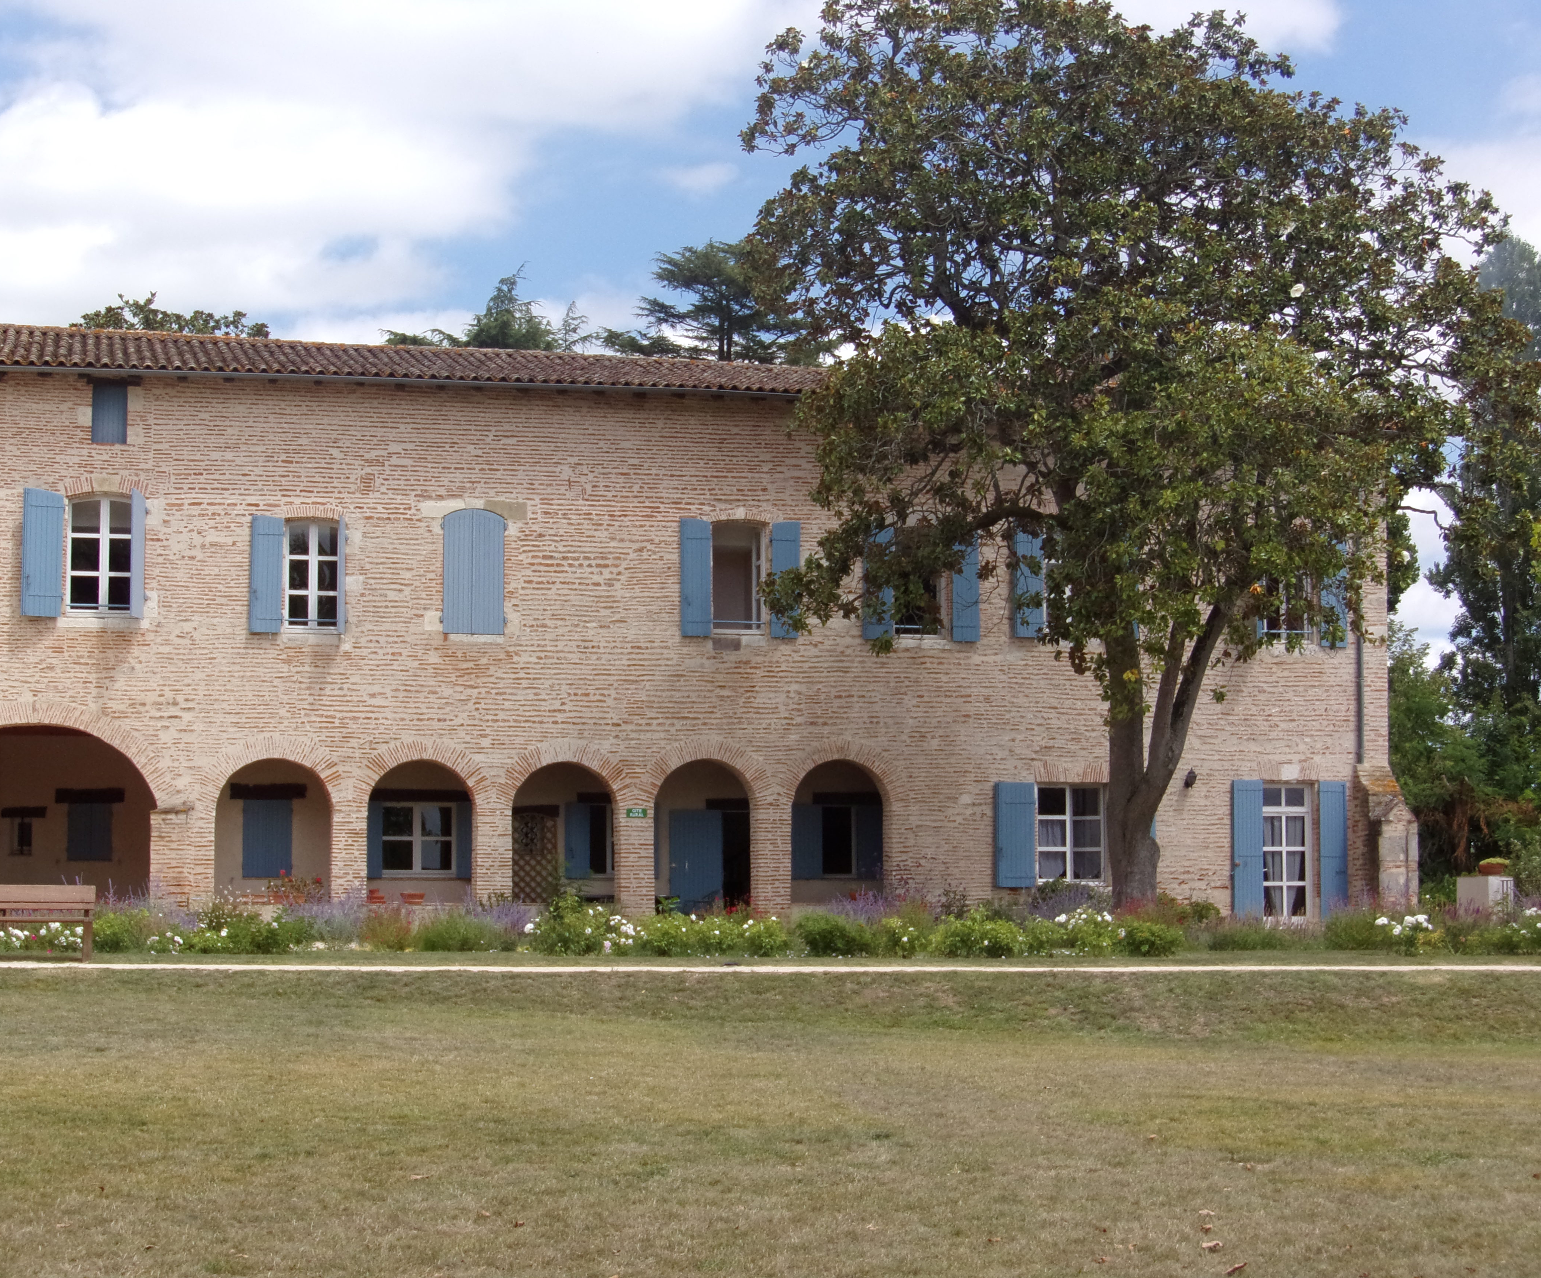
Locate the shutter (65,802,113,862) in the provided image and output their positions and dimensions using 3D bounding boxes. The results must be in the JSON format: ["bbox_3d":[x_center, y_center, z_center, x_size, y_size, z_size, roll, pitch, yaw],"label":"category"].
[{"bbox_3d":[-11.189,3.188,42.099,0.727,0.948,0.060,1,-4,-11],"label":"shutter"}]

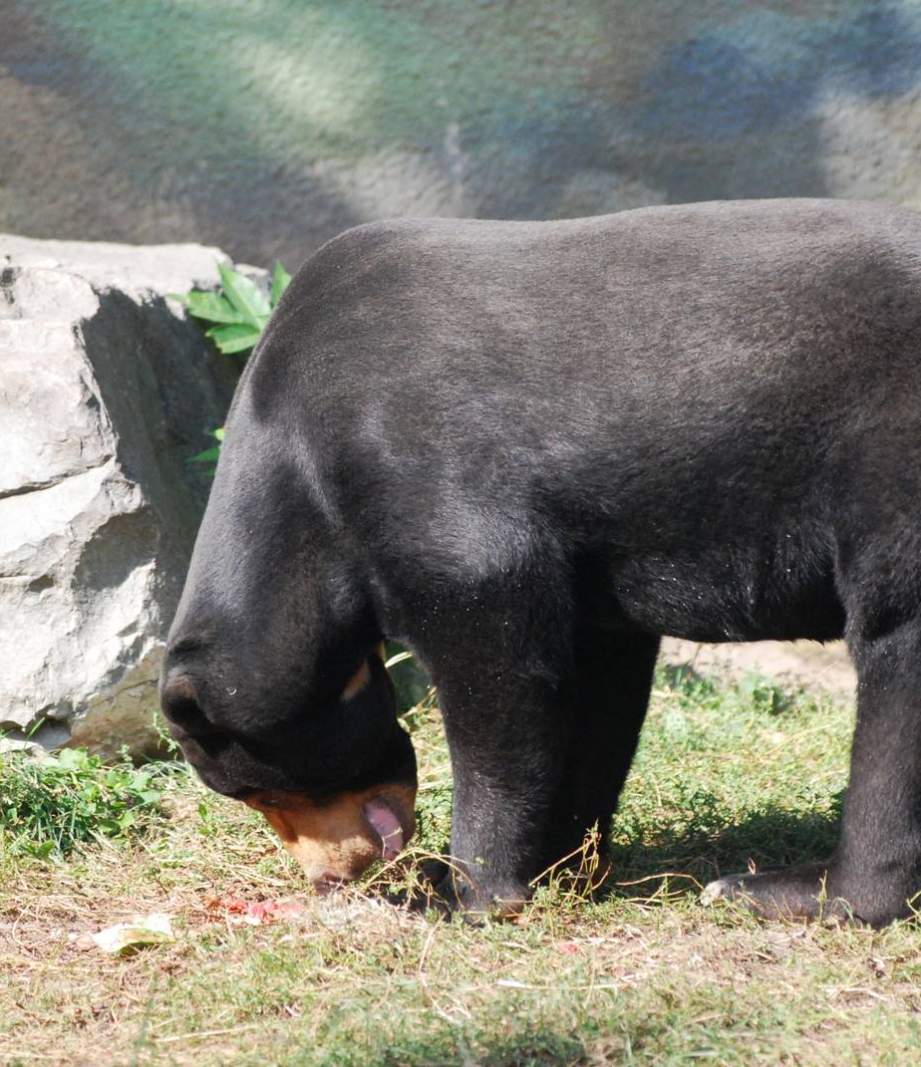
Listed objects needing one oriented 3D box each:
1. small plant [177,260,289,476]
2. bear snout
[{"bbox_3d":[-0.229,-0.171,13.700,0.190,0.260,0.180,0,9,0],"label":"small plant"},{"bbox_3d":[-0.119,0.290,12.600,0.140,0.125,0.120,-22,2,-2],"label":"bear snout"}]

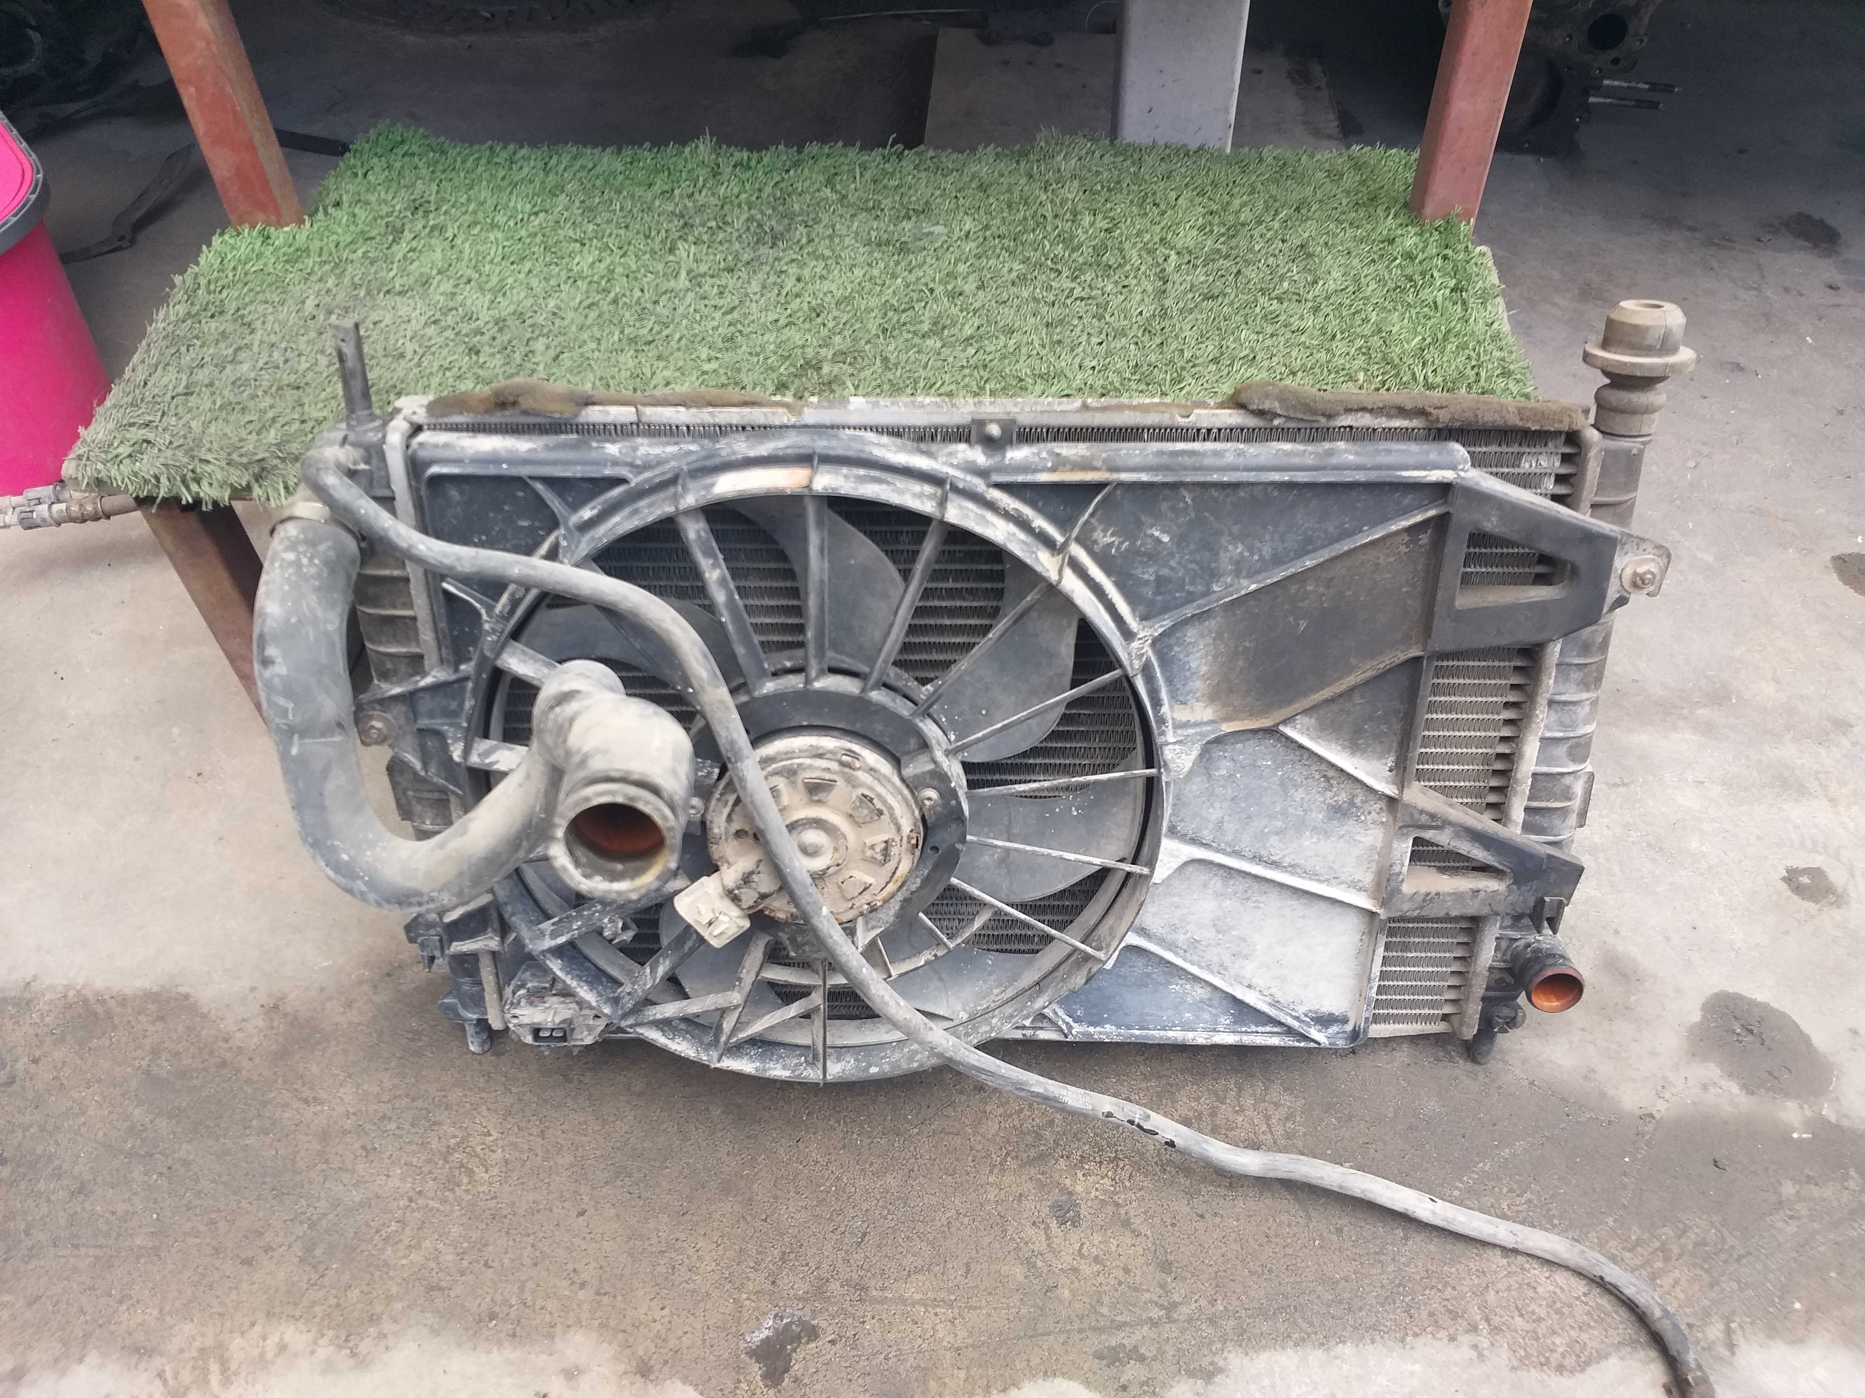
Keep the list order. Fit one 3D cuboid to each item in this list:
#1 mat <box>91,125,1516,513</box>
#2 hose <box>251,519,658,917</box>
[{"bbox_3d":[-0.063,-0.268,0.950,0.850,0.035,0.460,1,43,3],"label":"mat"},{"bbox_3d":[-0.208,0.012,0.620,0.220,0.175,0.215,1,25,-2],"label":"hose"}]

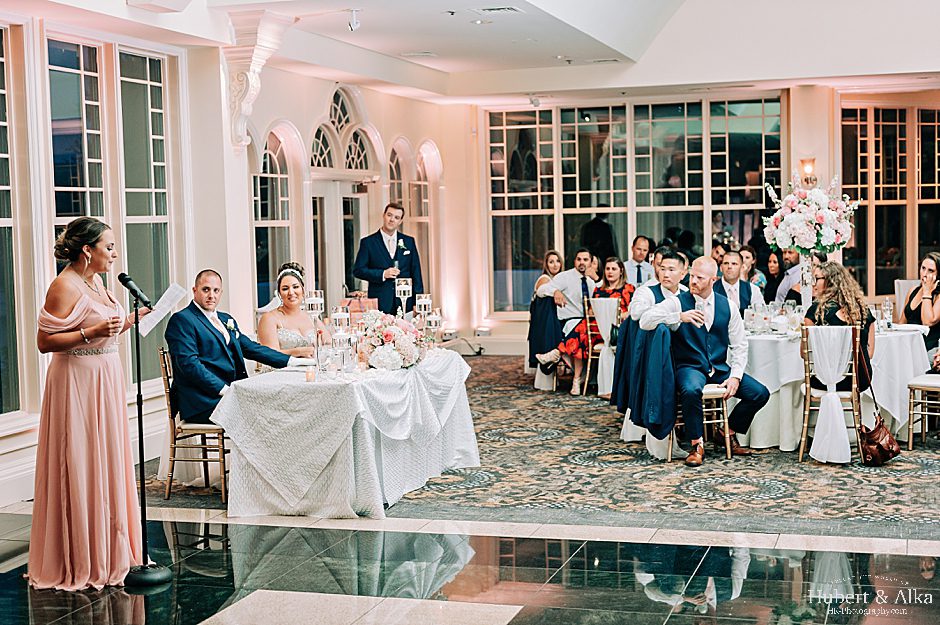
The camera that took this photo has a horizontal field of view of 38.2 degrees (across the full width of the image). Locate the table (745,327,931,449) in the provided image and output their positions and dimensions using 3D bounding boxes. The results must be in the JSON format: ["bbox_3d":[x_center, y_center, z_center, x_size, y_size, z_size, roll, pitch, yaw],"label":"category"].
[{"bbox_3d":[2.514,0.516,10.200,1.660,0.770,1.660,-3,4,-18],"label":"table"}]

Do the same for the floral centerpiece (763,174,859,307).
[{"bbox_3d":[2.474,-0.439,9.858,0.670,1.120,0.690,0,4,17],"label":"floral centerpiece"}]

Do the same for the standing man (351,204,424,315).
[{"bbox_3d":[-0.682,-0.028,11.540,0.620,1.800,0.420,-2,4,-4],"label":"standing man"}]

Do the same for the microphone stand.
[{"bbox_3d":[-1.512,0.584,6.271,0.240,1.330,0.240,-2,4,-10],"label":"microphone stand"}]

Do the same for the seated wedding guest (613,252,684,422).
[{"bbox_3d":[1.421,0.252,9.666,0.680,1.360,0.750,-3,4,-23],"label":"seated wedding guest"}]

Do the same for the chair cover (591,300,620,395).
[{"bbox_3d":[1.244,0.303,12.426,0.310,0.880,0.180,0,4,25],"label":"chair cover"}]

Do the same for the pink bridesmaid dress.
[{"bbox_3d":[-1.792,0.564,6.386,0.530,1.350,0.530,2,5,40],"label":"pink bridesmaid dress"}]

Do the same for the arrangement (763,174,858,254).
[{"bbox_3d":[2.560,-0.737,10.200,0.680,0.590,0.660,-2,4,0],"label":"arrangement"}]

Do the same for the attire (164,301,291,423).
[{"bbox_3d":[-1.418,0.482,8.268,0.820,1.060,0.680,1,4,35],"label":"attire"}]

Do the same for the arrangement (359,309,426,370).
[{"bbox_3d":[-0.459,0.140,8.147,0.400,0.360,0.410,-1,4,0],"label":"arrangement"}]

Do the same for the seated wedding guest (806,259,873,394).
[{"bbox_3d":[2.472,0.309,9.076,0.500,1.280,0.720,-1,4,9],"label":"seated wedding guest"}]

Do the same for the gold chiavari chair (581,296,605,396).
[{"bbox_3d":[1.303,0.298,12.553,0.410,0.915,0.440,0,4,25],"label":"gold chiavari chair"}]

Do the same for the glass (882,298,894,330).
[{"bbox_3d":[3.084,0.007,10.010,0.080,0.230,0.080,-1,4,0],"label":"glass"}]

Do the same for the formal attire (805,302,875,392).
[{"bbox_3d":[2.467,0.227,9.077,0.450,0.630,0.450,-1,4,10],"label":"formal attire"}]

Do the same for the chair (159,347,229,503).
[{"bbox_3d":[-1.574,0.660,8.274,0.440,0.915,0.410,0,4,25],"label":"chair"}]

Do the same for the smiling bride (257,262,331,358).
[{"bbox_3d":[-1.068,0.363,9.220,0.600,1.390,0.740,-5,5,-40],"label":"smiling bride"}]

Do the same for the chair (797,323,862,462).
[{"bbox_3d":[2.403,0.509,9.007,0.410,0.915,0.440,0,4,16],"label":"chair"}]

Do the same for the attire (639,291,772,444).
[{"bbox_3d":[1.592,0.345,9.072,0.780,1.020,0.580,-3,4,-18],"label":"attire"}]

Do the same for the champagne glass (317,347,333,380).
[{"bbox_3d":[-0.819,0.275,7.640,0.075,0.195,0.075,0,4,17],"label":"champagne glass"}]

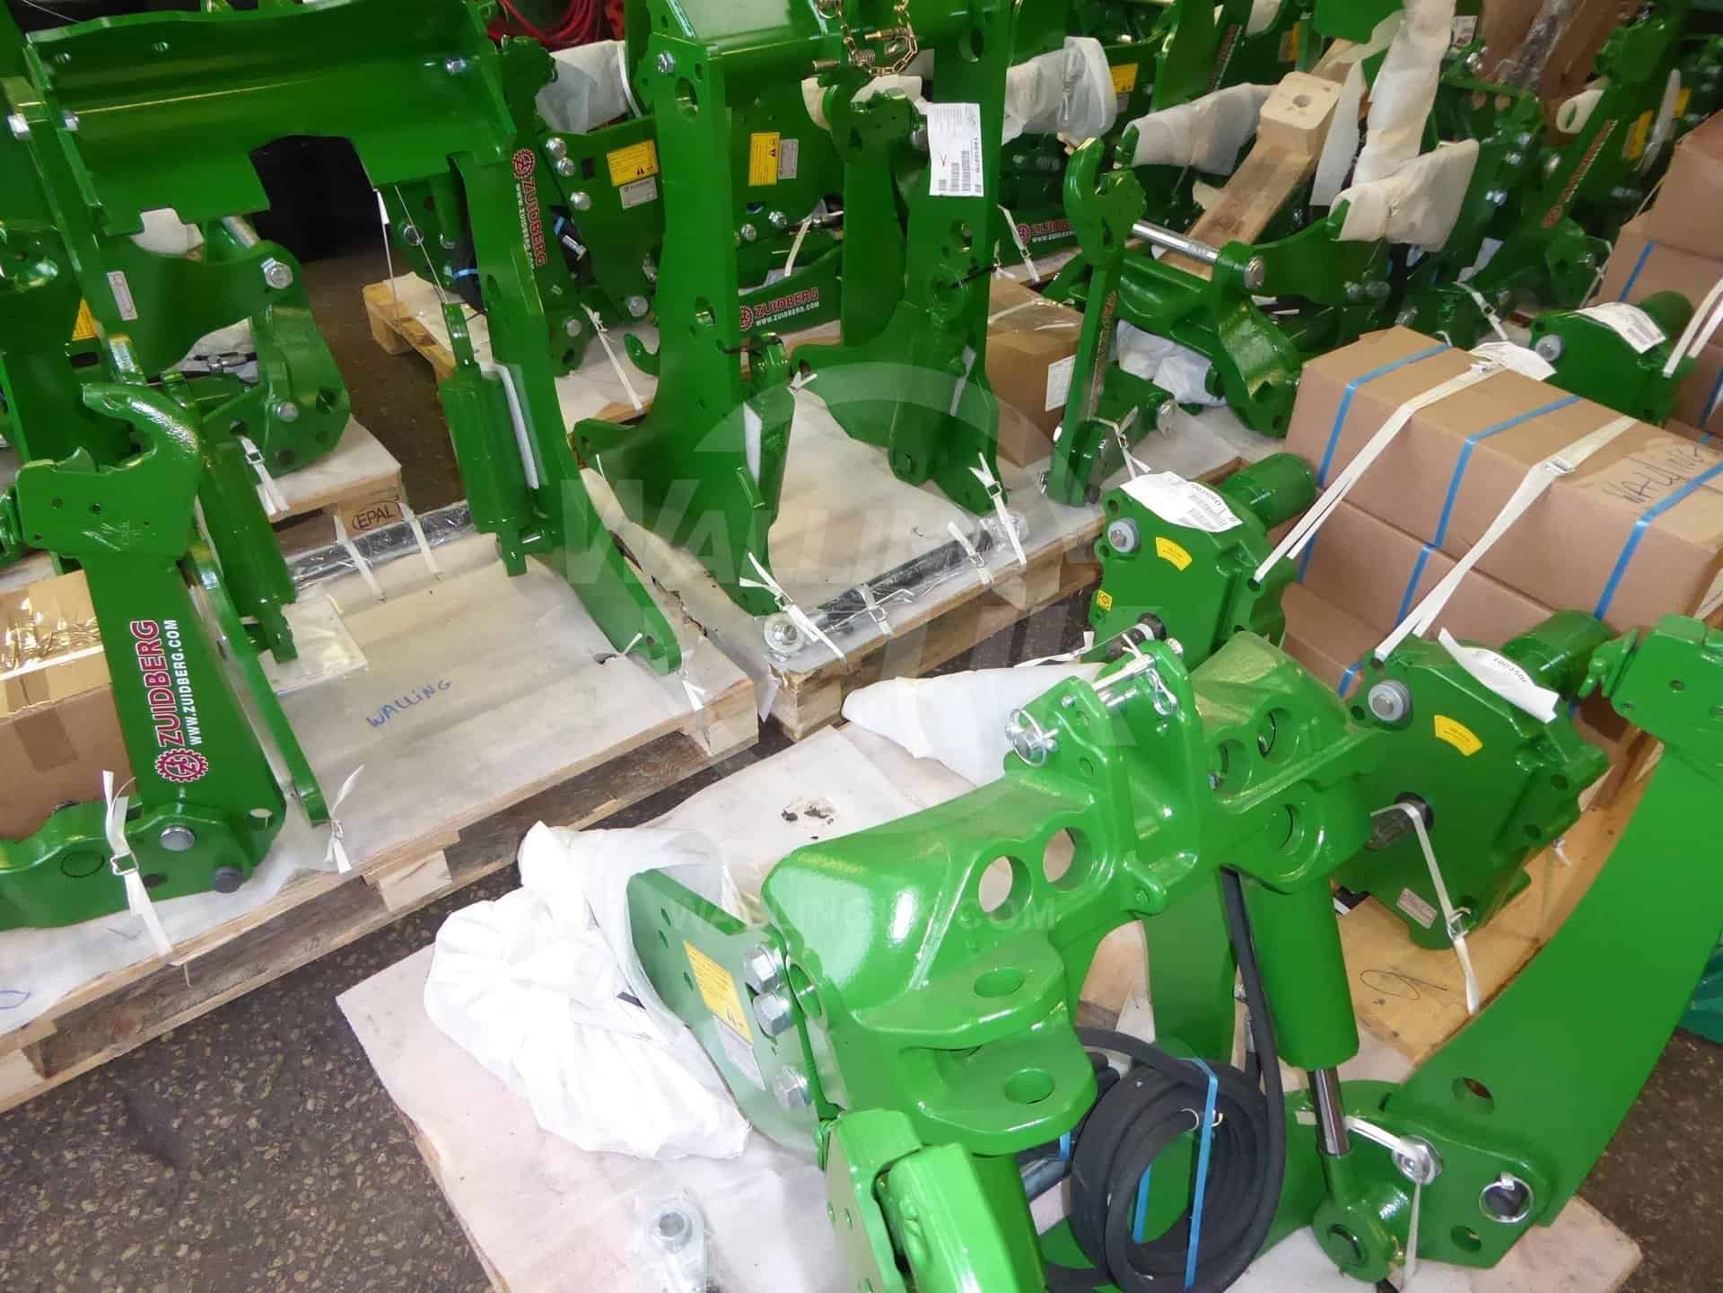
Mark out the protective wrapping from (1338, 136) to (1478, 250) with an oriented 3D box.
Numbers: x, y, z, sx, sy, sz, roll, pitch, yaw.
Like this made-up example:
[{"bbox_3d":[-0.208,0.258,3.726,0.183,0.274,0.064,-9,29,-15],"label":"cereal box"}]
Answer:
[{"bbox_3d":[1.121,-0.931,2.604,0.420,0.230,0.090,-25,46,-29],"label":"protective wrapping"}]

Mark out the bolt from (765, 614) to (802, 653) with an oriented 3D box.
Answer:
[{"bbox_3d":[-0.134,-0.023,2.129,0.062,0.045,0.062,-25,46,-29],"label":"bolt"}]

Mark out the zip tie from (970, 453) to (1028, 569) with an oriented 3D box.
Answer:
[{"bbox_3d":[0.274,-0.268,2.377,0.060,0.140,0.210,-26,47,-31],"label":"zip tie"}]

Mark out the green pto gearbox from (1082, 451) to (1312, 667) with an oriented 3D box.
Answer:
[{"bbox_3d":[0.520,-0.071,1.938,0.385,0.401,0.290,-26,47,-31],"label":"green pto gearbox"}]

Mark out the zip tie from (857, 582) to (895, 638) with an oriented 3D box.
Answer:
[{"bbox_3d":[0.026,-0.064,2.194,0.040,0.040,0.110,-26,47,-31],"label":"zip tie"}]

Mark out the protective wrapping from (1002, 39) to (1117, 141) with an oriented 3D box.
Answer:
[{"bbox_3d":[0.481,-1.386,3.127,0.400,0.240,0.120,-25,46,-29],"label":"protective wrapping"}]

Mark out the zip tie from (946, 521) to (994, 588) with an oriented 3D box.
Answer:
[{"bbox_3d":[0.204,-0.174,2.334,0.045,0.050,0.150,-26,47,-31],"label":"zip tie"}]

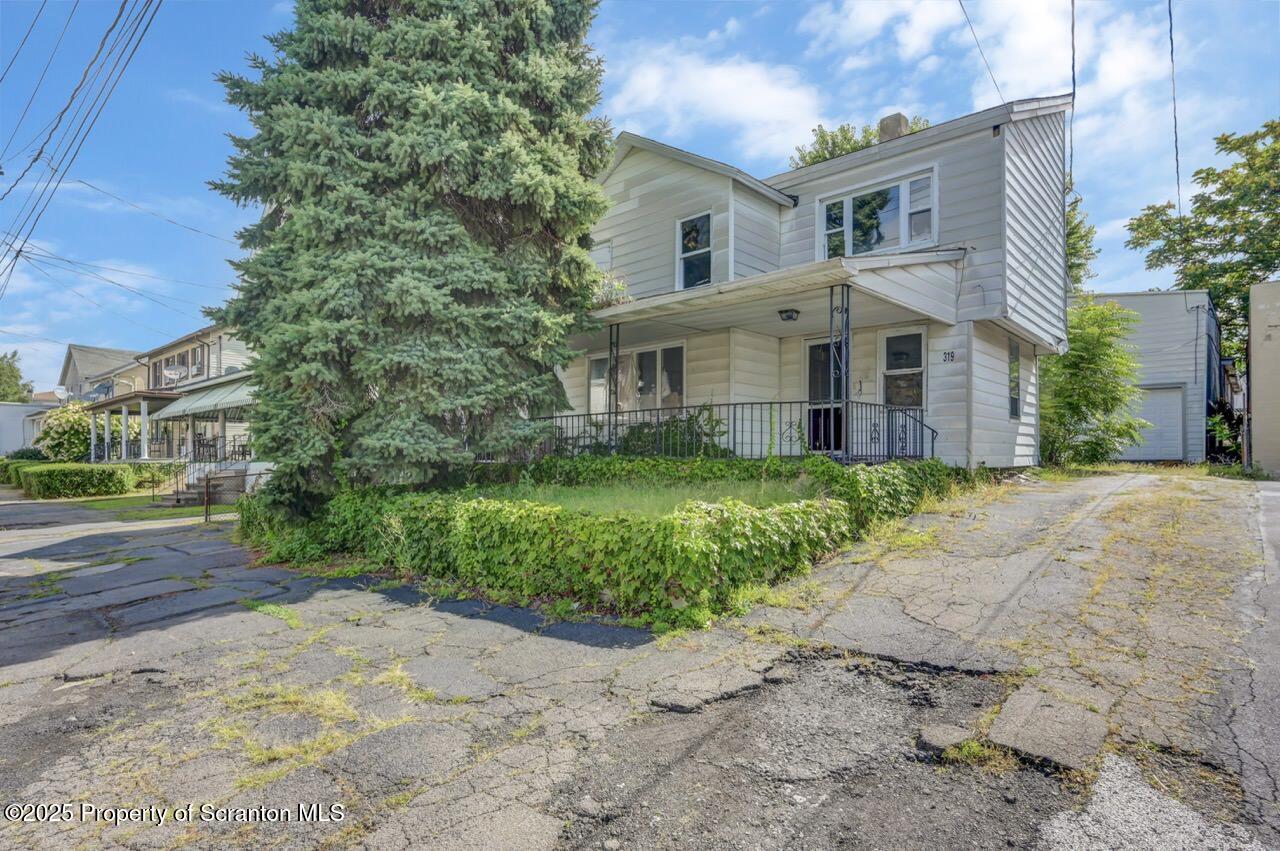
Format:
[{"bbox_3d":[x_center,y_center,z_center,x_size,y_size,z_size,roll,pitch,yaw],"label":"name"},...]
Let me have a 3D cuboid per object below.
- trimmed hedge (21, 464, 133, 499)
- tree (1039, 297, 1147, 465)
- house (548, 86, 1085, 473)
[{"bbox_3d":[-19.075,1.933,21.985,1.500,1.020,2.600,-1,-3,38],"label":"trimmed hedge"},{"bbox_3d":[10.242,-1.018,14.800,2.600,3.900,2.500,-1,-3,43],"label":"tree"},{"bbox_3d":[3.536,-3.110,14.293,9.300,7.950,8.700,-1,-3,43],"label":"house"}]

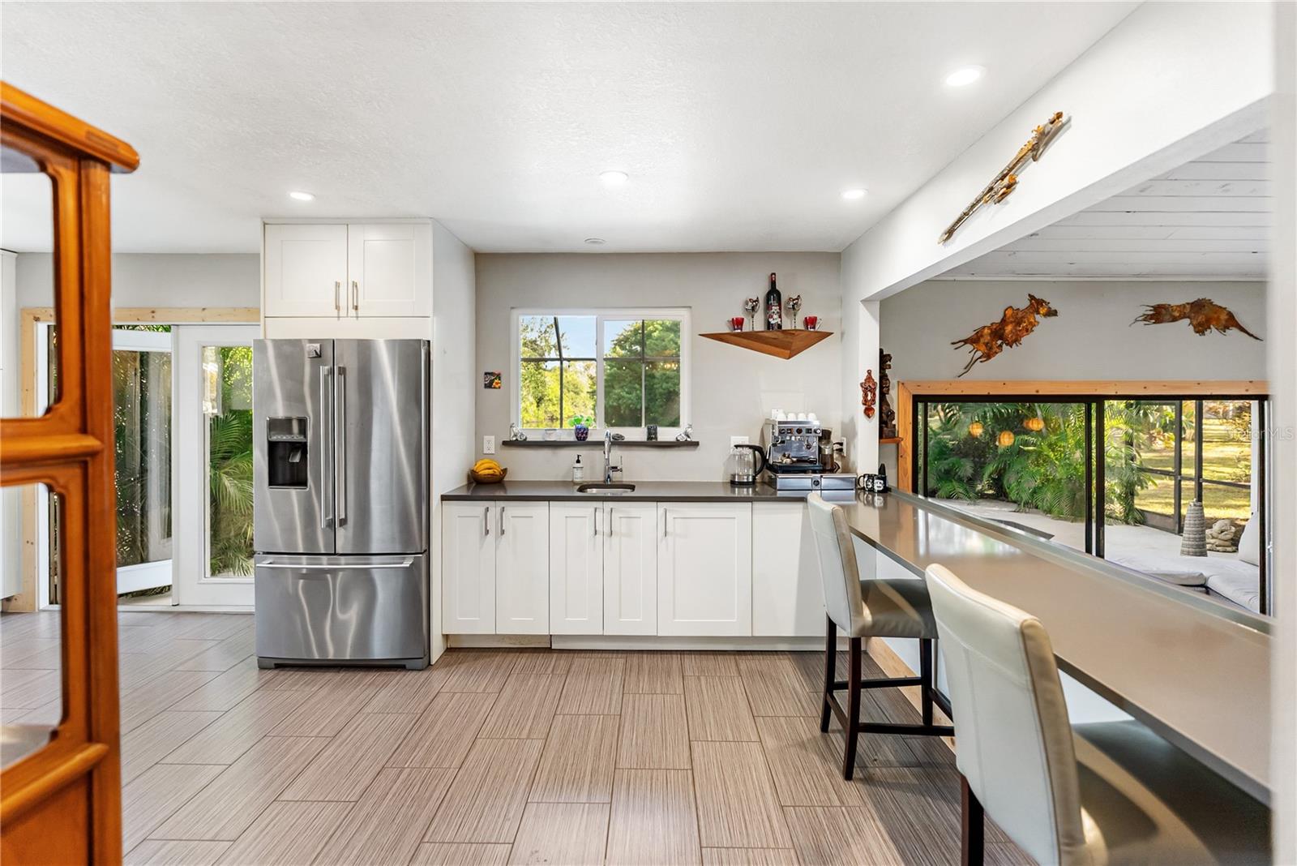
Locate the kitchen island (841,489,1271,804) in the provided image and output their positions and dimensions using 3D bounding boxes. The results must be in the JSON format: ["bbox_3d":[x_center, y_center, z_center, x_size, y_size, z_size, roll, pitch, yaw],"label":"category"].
[{"bbox_3d":[1.161,0.878,2.020,0.606,0.919,2.778,0,3,1],"label":"kitchen island"}]

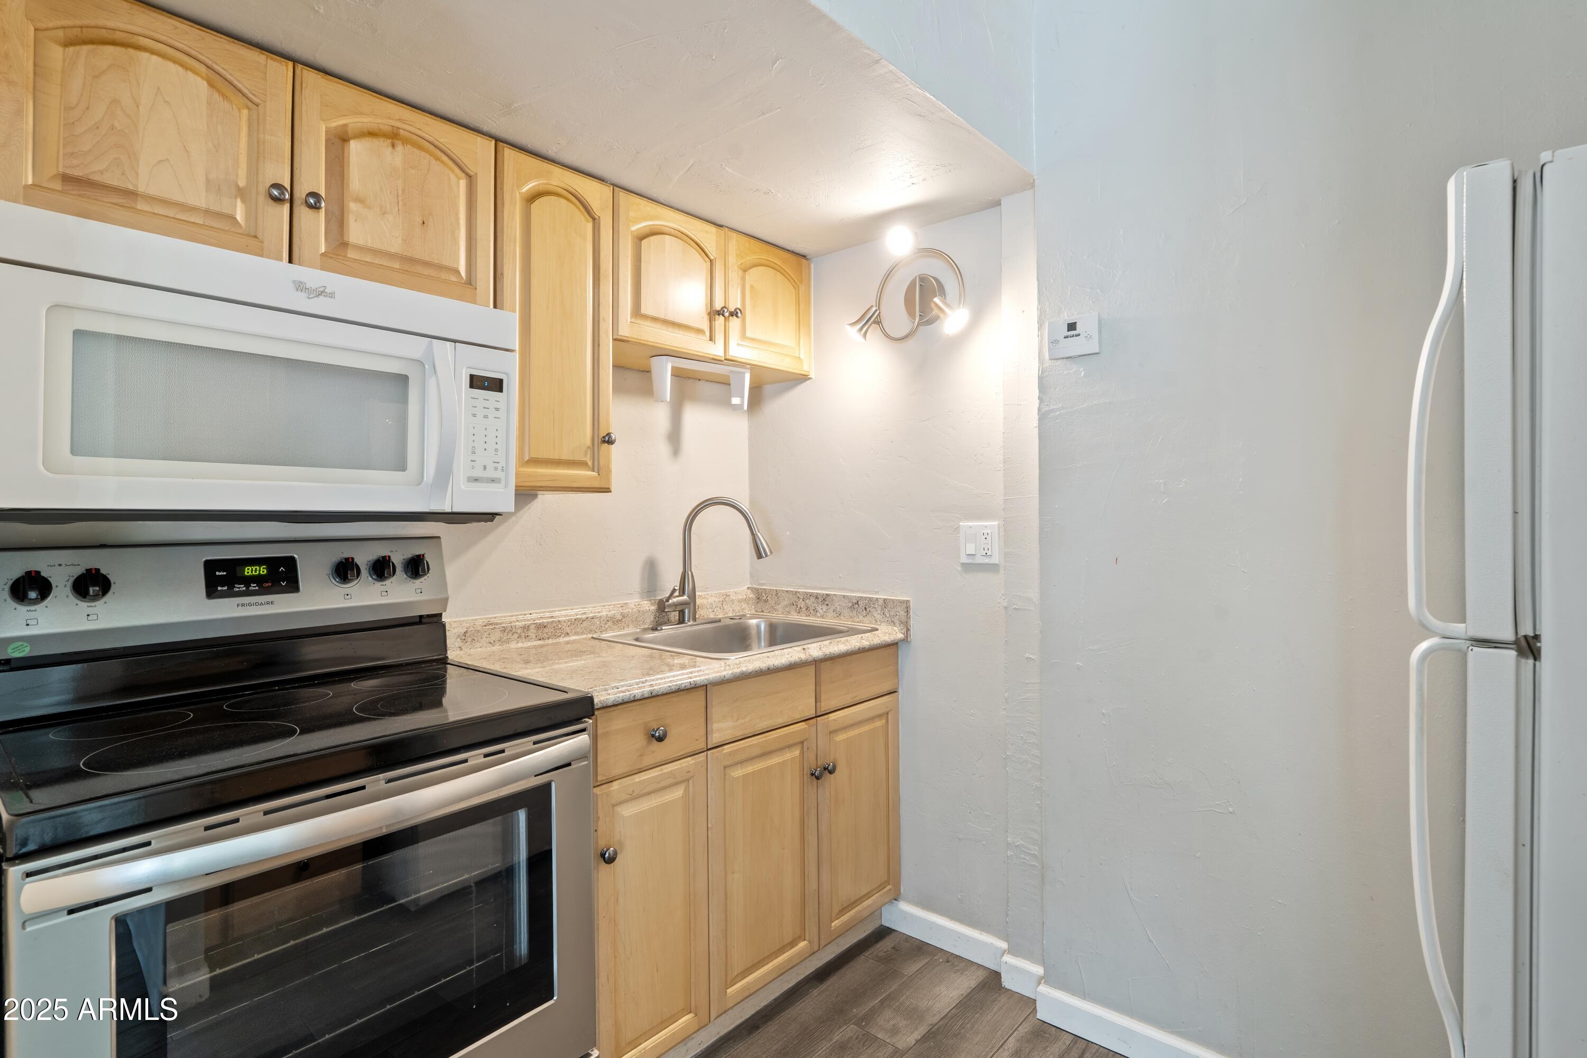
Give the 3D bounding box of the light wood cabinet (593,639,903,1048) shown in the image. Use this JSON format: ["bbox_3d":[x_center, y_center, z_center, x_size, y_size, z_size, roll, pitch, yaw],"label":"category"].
[{"bbox_3d":[-0.268,0.768,2.058,0.633,0.867,1.039,0,1,43],"label":"light wood cabinet"}]

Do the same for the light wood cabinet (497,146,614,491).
[{"bbox_3d":[-0.662,-0.472,1.866,0.310,0.769,0.300,0,1,43],"label":"light wood cabinet"}]

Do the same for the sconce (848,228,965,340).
[{"bbox_3d":[0.314,-0.688,2.108,0.387,0.293,0.146,0,1,43],"label":"sconce"}]

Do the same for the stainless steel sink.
[{"bbox_3d":[-0.155,0.389,2.203,0.563,0.171,0.617,0,1,43],"label":"stainless steel sink"}]

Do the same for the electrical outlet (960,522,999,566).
[{"bbox_3d":[0.504,0.040,2.040,0.115,0.113,0.010,0,1,43],"label":"electrical outlet"}]

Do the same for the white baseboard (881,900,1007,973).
[{"bbox_3d":[0.423,1.152,2.134,0.402,0.086,0.013,0,1,43],"label":"white baseboard"}]

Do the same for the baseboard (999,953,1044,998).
[{"bbox_3d":[0.591,1.154,1.927,0.112,0.083,0.014,0,1,43],"label":"baseboard"}]

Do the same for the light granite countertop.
[{"bbox_3d":[-0.264,0.278,2.047,0.654,0.124,1.044,0,1,43],"label":"light granite countertop"}]

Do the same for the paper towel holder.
[{"bbox_3d":[-0.268,-0.422,2.208,0.072,0.127,0.310,0,1,43],"label":"paper towel holder"}]

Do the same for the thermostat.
[{"bbox_3d":[0.650,-0.448,1.749,0.122,0.090,0.027,0,1,43],"label":"thermostat"}]

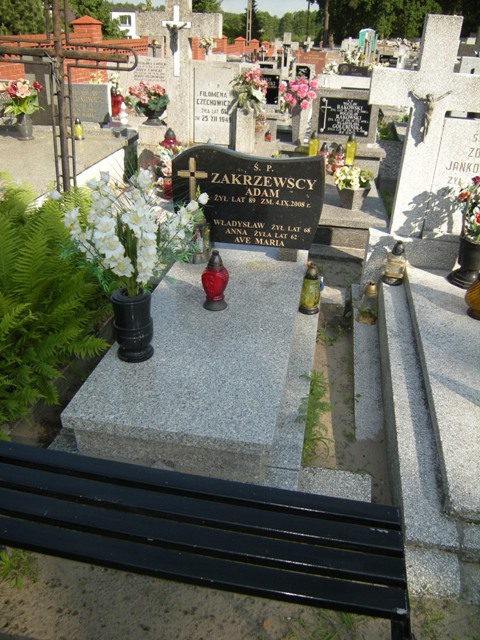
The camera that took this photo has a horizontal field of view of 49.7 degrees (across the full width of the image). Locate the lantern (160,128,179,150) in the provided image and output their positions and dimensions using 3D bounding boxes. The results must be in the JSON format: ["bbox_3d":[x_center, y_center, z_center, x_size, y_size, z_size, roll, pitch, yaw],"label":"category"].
[{"bbox_3d":[-0.612,-1.510,4.590,0.170,0.360,0.170,6,29,8],"label":"lantern"}]

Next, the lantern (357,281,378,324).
[{"bbox_3d":[0.762,-0.106,3.085,0.125,0.260,0.125,6,29,8],"label":"lantern"}]

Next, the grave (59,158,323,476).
[{"bbox_3d":[-0.106,-0.196,2.488,0.970,0.940,1.870,6,29,8],"label":"grave"}]

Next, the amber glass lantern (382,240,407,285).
[{"bbox_3d":[0.938,-0.352,3.130,0.125,0.260,0.125,6,29,8],"label":"amber glass lantern"}]

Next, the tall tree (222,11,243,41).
[{"bbox_3d":[-1.344,-48.819,87.000,5.000,6.800,5.000,1,28,0],"label":"tall tree"}]

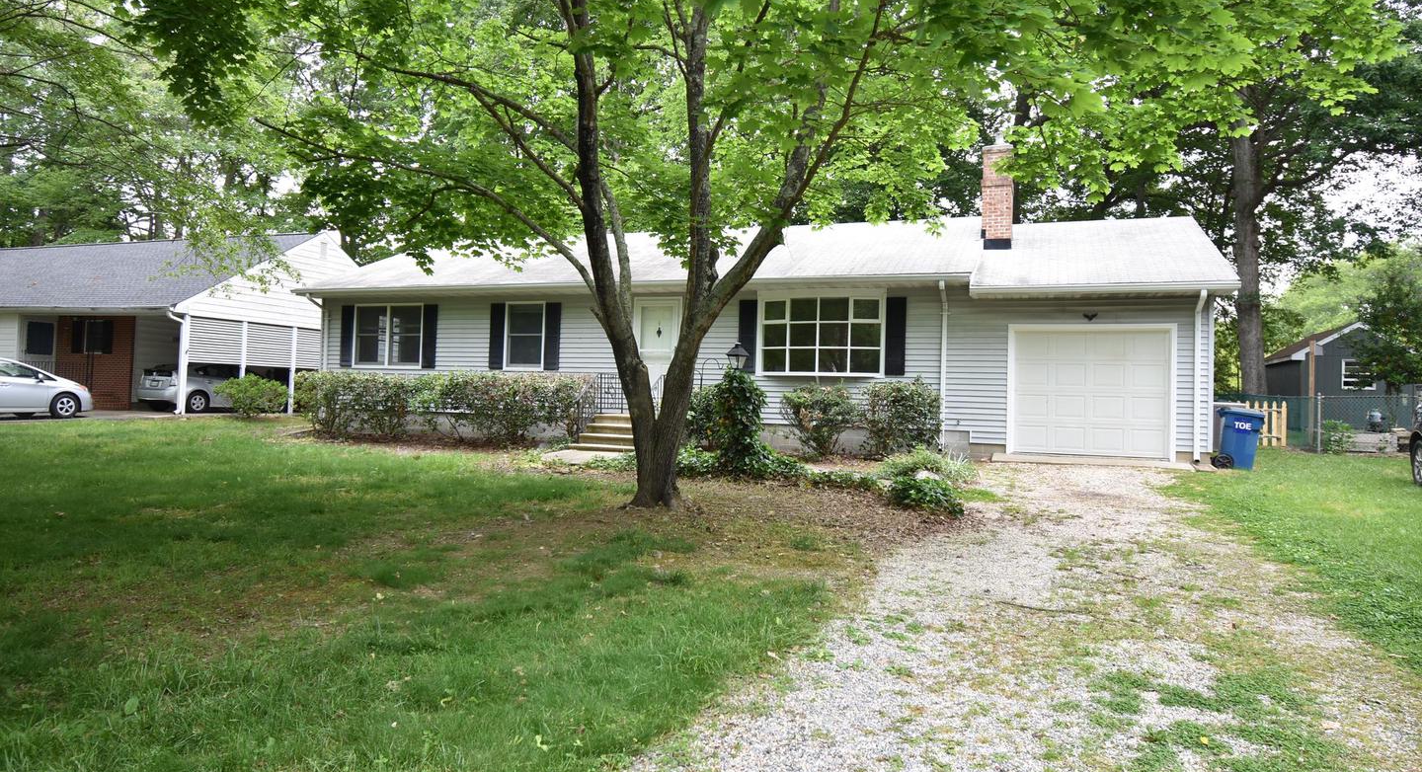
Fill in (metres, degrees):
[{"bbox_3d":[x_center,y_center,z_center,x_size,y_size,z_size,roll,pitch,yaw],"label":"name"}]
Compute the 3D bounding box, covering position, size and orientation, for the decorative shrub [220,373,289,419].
[{"bbox_3d":[-12.433,0.258,22.612,1.658,1.226,1.407,1,-2,20],"label":"decorative shrub"}]

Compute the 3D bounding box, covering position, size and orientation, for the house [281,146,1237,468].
[{"bbox_3d":[0.639,-1.575,19.967,18.894,5.829,9.045,1,-2,20],"label":"house"}]

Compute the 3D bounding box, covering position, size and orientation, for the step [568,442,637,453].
[{"bbox_3d":[-1.798,1.092,14.547,1.477,0.111,0.342,1,-2,20],"label":"step"}]

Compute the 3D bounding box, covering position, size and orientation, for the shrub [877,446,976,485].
[{"bbox_3d":[2.917,1.071,11.256,1.306,0.432,0.904,1,-2,20],"label":"shrub"}]

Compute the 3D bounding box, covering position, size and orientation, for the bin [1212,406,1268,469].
[{"bbox_3d":[8.600,0.866,13.528,0.714,1.005,0.623,1,-2,20],"label":"bin"}]

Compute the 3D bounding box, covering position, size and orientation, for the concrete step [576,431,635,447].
[{"bbox_3d":[-1.674,0.985,14.850,1.427,0.181,0.301,1,-2,20],"label":"concrete step"}]

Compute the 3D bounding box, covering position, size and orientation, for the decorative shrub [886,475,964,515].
[{"bbox_3d":[2.228,1.118,8.643,0.764,0.332,0.663,1,-2,20],"label":"decorative shrub"}]

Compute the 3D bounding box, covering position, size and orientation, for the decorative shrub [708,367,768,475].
[{"bbox_3d":[0.376,0.484,11.457,0.744,1.437,0.724,2,-2,0],"label":"decorative shrub"}]

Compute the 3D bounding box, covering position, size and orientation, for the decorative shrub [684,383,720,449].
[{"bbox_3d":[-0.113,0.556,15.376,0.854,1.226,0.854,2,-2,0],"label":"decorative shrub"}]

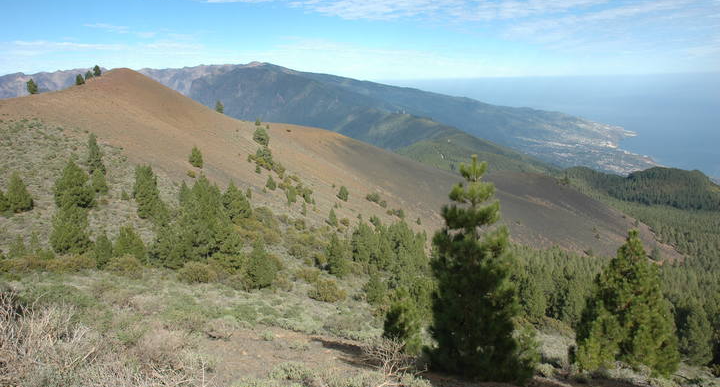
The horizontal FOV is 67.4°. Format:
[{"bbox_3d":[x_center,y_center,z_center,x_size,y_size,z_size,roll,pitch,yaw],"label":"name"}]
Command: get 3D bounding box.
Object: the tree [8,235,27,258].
[{"bbox_3d":[-31.102,4.813,49.000,1.635,2.114,1.635,-10,16,-33],"label":"tree"}]

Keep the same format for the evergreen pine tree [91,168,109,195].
[{"bbox_3d":[-40.674,-1.942,84.000,2.550,3.949,2.550,-1,13,0],"label":"evergreen pine tree"}]

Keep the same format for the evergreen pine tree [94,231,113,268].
[{"bbox_3d":[-27.220,5.841,57.000,1.737,4.018,1.737,-1,13,0],"label":"evergreen pine tree"}]

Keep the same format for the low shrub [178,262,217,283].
[{"bbox_3d":[-14.349,7.000,48.000,3.420,1.339,3.420,-1,13,0],"label":"low shrub"}]

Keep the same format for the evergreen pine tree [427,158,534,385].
[{"bbox_3d":[2.395,1.394,10.500,2.013,4.341,2.013,-1,13,0],"label":"evergreen pine tree"}]

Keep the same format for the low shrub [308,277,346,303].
[{"bbox_3d":[-2.229,6.583,37.000,2.606,1.650,2.400,-2,13,-4],"label":"low shrub"}]

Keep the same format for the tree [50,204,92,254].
[{"bbox_3d":[-27.267,3.403,51.000,3.970,4.584,3.970,-8,15,-28],"label":"tree"}]

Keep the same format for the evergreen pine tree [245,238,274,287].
[{"bbox_3d":[-9.004,6.098,48.000,2.642,4.363,2.642,-1,13,0],"label":"evergreen pine tree"}]

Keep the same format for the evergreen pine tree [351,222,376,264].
[{"bbox_3d":[0.365,5.431,60.000,2.906,4.565,2.906,-1,13,0],"label":"evergreen pine tree"}]

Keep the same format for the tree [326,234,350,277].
[{"bbox_3d":[-1.793,5.087,45.000,2.001,3.559,2.001,-2,13,-2],"label":"tree"}]

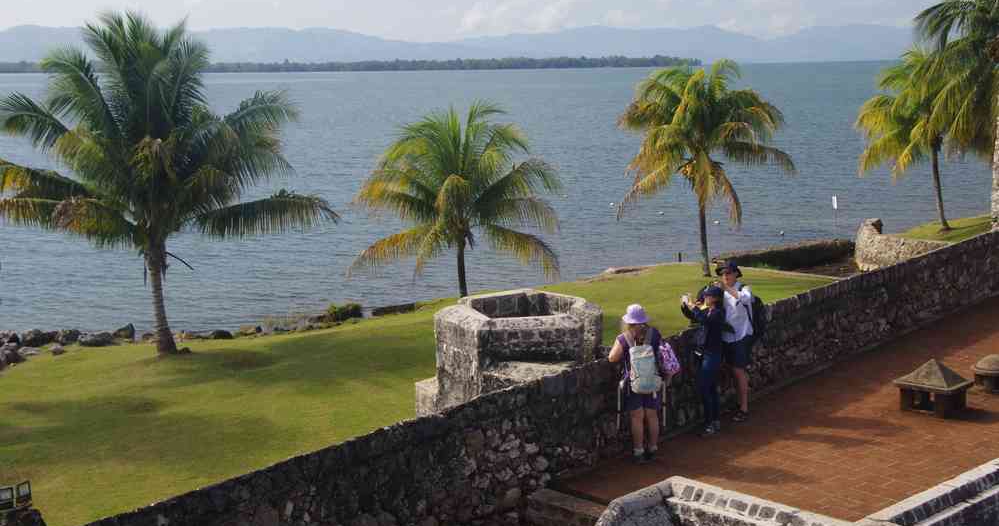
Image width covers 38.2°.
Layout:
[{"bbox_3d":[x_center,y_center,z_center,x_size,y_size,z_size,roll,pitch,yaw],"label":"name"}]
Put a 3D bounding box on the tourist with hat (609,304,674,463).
[{"bbox_3d":[1.444,1.203,14.666,0.620,1.572,0.520,-4,8,-20],"label":"tourist with hat"}]

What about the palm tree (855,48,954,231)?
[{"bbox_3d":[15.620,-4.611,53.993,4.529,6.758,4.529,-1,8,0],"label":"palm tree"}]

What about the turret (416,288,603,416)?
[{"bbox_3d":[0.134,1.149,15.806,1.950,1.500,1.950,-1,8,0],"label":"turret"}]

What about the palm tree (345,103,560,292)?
[{"bbox_3d":[-1.262,-1.715,39.884,5.860,5.520,5.860,-1,8,0],"label":"palm tree"}]

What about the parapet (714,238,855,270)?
[{"bbox_3d":[9.931,-0.076,49.764,7.239,0.800,0.700,-7,10,-40],"label":"parapet"}]

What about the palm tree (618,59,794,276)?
[{"bbox_3d":[6.300,-2.877,43.750,5.391,6.582,5.391,-1,8,0],"label":"palm tree"}]

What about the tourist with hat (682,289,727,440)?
[{"bbox_3d":[2.271,1.032,15.715,0.580,1.603,0.480,-2,8,-12],"label":"tourist with hat"}]

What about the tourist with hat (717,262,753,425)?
[{"bbox_3d":[2.669,0.863,16.266,0.520,1.777,0.550,-8,11,-43],"label":"tourist with hat"}]

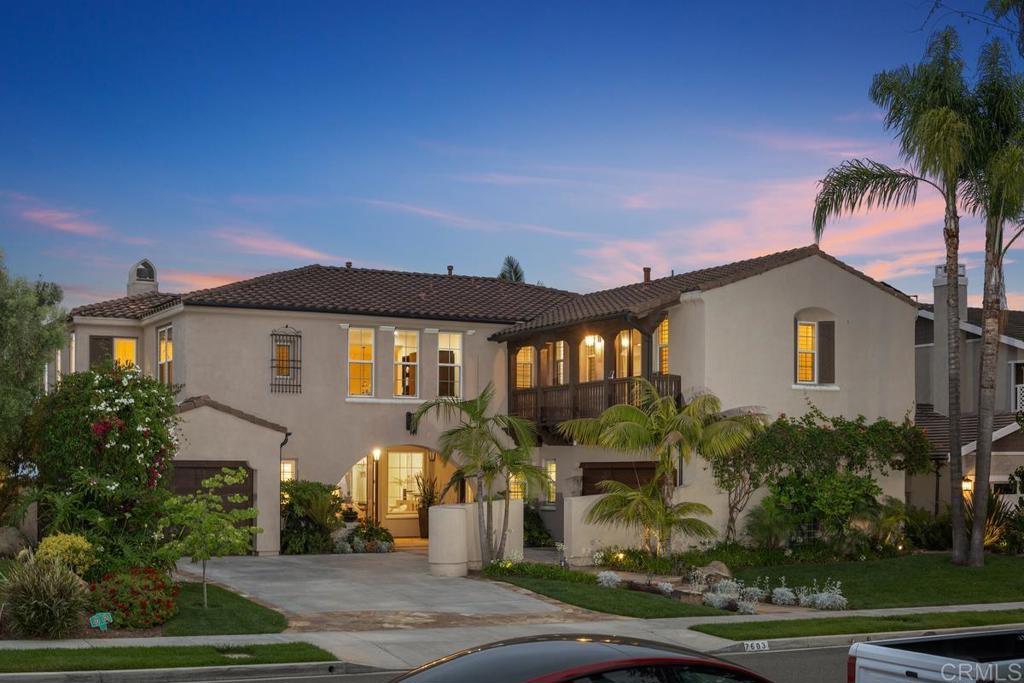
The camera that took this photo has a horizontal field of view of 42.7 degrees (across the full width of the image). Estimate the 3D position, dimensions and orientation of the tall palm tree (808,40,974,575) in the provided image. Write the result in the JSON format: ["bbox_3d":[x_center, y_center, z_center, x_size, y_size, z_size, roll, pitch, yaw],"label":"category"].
[{"bbox_3d":[8.857,-1.065,30.300,3.600,12.000,3.500,-1,-3,16],"label":"tall palm tree"}]

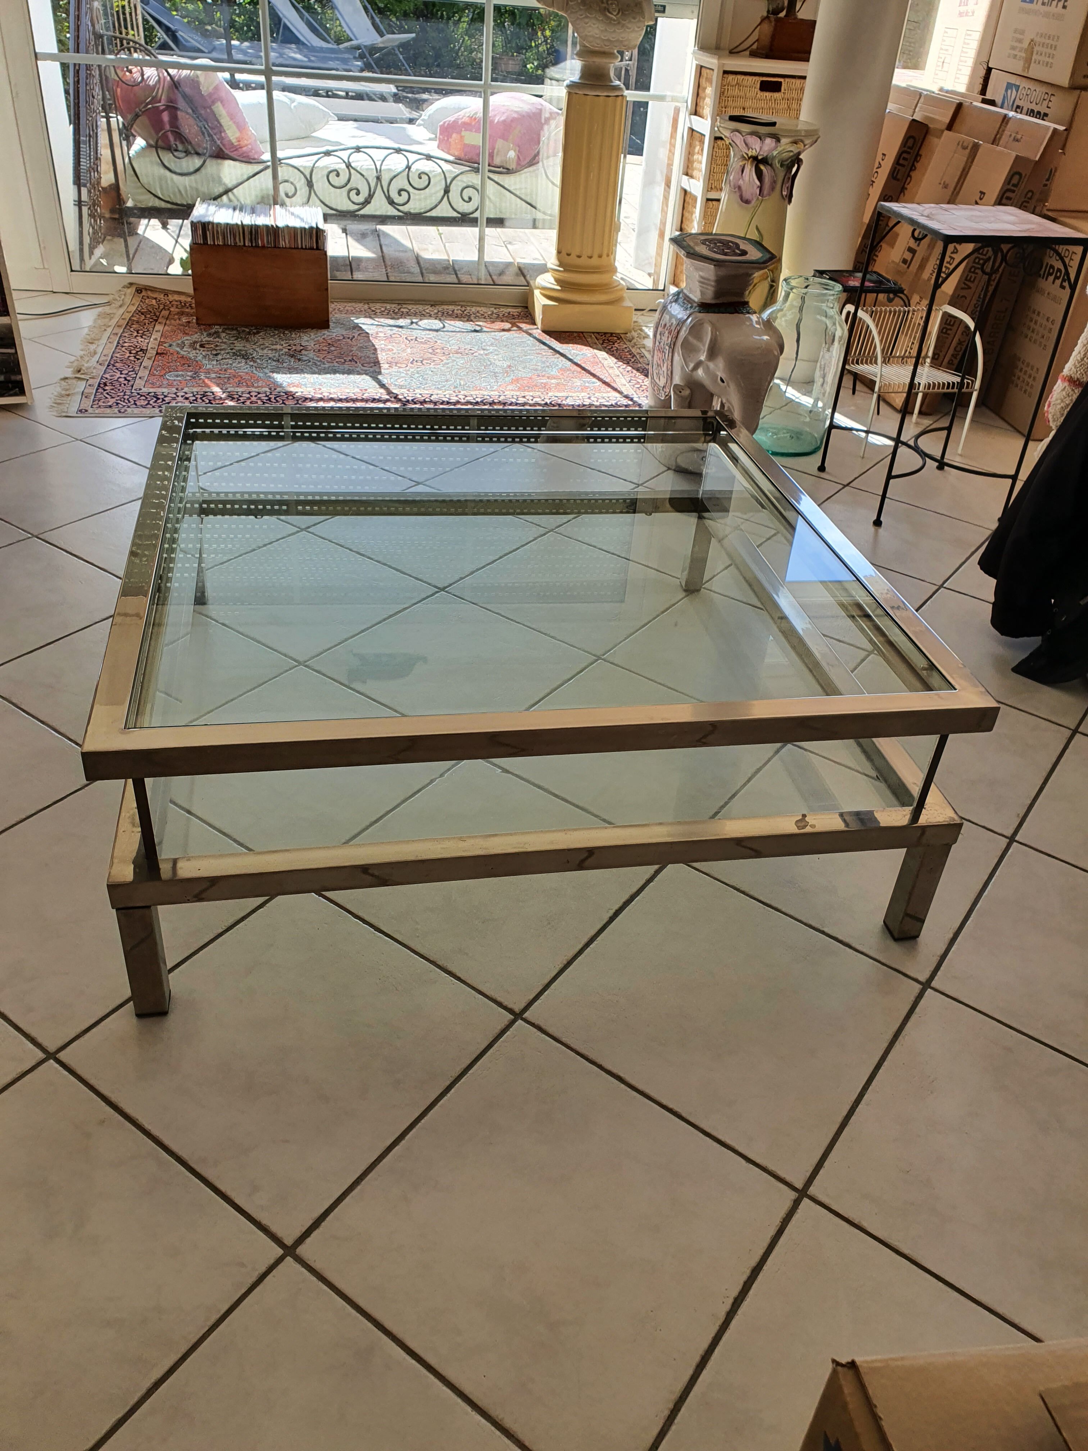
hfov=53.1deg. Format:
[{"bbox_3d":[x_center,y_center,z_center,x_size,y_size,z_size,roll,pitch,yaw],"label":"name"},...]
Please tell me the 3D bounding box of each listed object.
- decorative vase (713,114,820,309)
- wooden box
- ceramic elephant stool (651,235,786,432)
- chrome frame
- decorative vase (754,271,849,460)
[{"bbox_3d":[0.645,-1.495,3.505,0.310,0.775,0.310,10,35,6],"label":"decorative vase"},{"bbox_3d":[-1.000,-1.601,3.880,0.452,0.256,0.340,-2,36,-10],"label":"wooden box"},{"bbox_3d":[0.476,-1.056,3.073,0.275,0.530,0.440,-5,36,-15],"label":"ceramic elephant stool"},{"bbox_3d":[-0.073,-0.140,1.808,1.091,0.410,1.079,-3,36,-11],"label":"chrome frame"},{"bbox_3d":[0.745,-1.036,3.149,0.225,0.450,0.225,12,36,9],"label":"decorative vase"}]

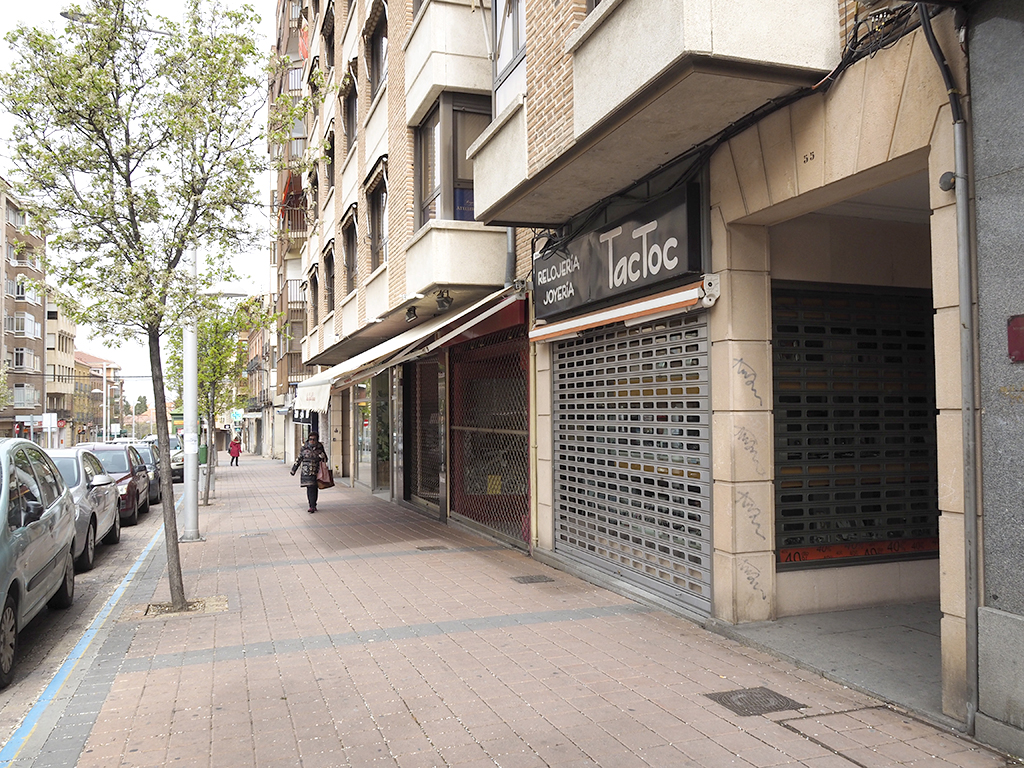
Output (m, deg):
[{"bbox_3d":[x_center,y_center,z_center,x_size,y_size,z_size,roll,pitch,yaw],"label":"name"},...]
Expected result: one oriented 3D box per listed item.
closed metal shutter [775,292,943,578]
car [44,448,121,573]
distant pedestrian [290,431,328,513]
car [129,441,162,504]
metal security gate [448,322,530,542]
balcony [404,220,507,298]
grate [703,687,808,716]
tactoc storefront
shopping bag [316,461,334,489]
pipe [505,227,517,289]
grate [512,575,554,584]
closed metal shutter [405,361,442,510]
[{"bbox_3d":[2.739,0.316,6.479,1.650,2.200,0.100,0,-2,-19],"label":"closed metal shutter"},{"bbox_3d":[-6.391,1.592,11.022,1.780,1.460,4.300,0,-4,-19],"label":"car"},{"bbox_3d":[-4.160,1.798,17.016,0.750,1.630,0.450,0,-2,-13],"label":"distant pedestrian"},{"bbox_3d":[-10.067,2.329,21.667,1.740,1.480,4.200,0,-4,-19],"label":"car"},{"bbox_3d":[-0.411,0.694,12.008,0.120,2.770,3.920,0,-2,-19],"label":"metal security gate"},{"bbox_3d":[-0.817,-1.668,11.571,1.000,0.830,1.750,0,-2,-19],"label":"balcony"},{"bbox_3d":[1.309,1.726,4.480,0.400,0.030,0.400,0,-4,-19],"label":"grate"},{"bbox_3d":[0.842,0.166,8.103,0.320,3.350,3.820,0,-2,-19],"label":"tactoc storefront"},{"bbox_3d":[-3.820,1.854,16.966,0.340,0.550,0.200,0,-2,-13],"label":"shopping bag"},{"bbox_3d":[-0.012,-1.606,10.608,0.120,0.820,0.120,0,-2,-19],"label":"pipe"},{"bbox_3d":[0.211,1.997,8.404,0.380,0.030,0.380,0,-4,-19],"label":"grate"},{"bbox_3d":[-1.694,0.858,15.755,0.120,2.750,2.770,0,-2,-19],"label":"closed metal shutter"}]

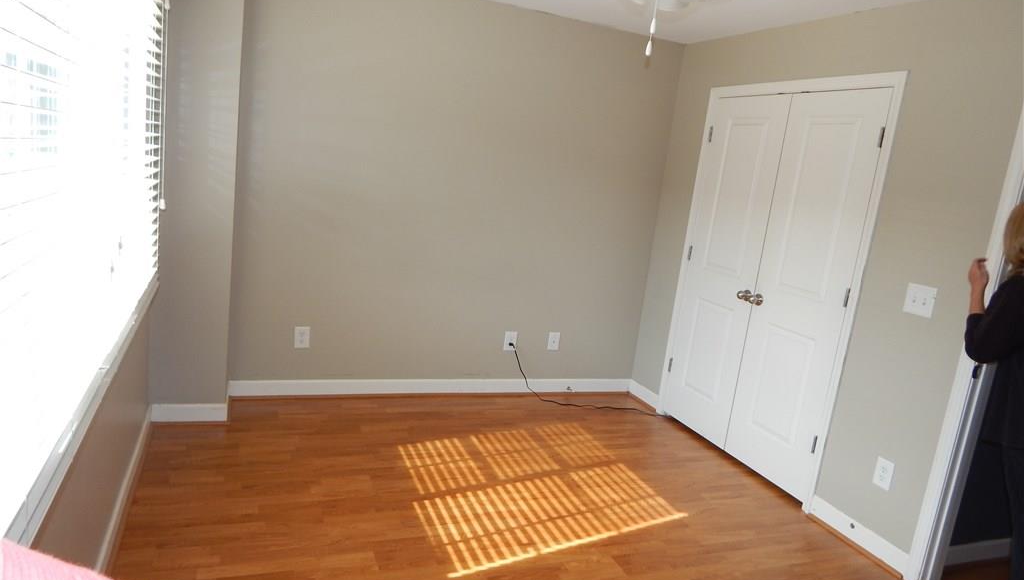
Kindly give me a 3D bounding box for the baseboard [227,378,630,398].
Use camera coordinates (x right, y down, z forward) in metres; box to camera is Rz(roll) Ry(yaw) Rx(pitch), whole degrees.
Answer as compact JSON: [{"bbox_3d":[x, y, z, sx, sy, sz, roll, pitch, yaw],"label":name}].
[{"bbox_3d":[-0.373,0.632,4.214,2.678,0.102,0.018,3,12,-22],"label":"baseboard"}]

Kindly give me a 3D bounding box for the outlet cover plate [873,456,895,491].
[{"bbox_3d":[1.641,0.808,2.874,0.012,0.126,0.077,3,12,-22],"label":"outlet cover plate"}]

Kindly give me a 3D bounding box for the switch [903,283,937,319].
[{"bbox_3d":[1.725,0.043,2.753,0.012,0.126,0.126,3,12,-22],"label":"switch"}]

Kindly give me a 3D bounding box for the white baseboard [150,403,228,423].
[{"bbox_3d":[-1.657,0.640,3.351,0.350,0.102,0.018,3,12,-22],"label":"white baseboard"}]

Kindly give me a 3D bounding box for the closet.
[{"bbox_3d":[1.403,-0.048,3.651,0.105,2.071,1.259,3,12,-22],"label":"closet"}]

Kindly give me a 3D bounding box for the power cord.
[{"bbox_3d":[0.495,0.586,4.303,0.994,0.374,0.451,3,12,-22],"label":"power cord"}]

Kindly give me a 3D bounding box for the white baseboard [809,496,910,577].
[{"bbox_3d":[1.577,1.113,2.989,0.018,0.102,0.505,3,12,-22],"label":"white baseboard"}]

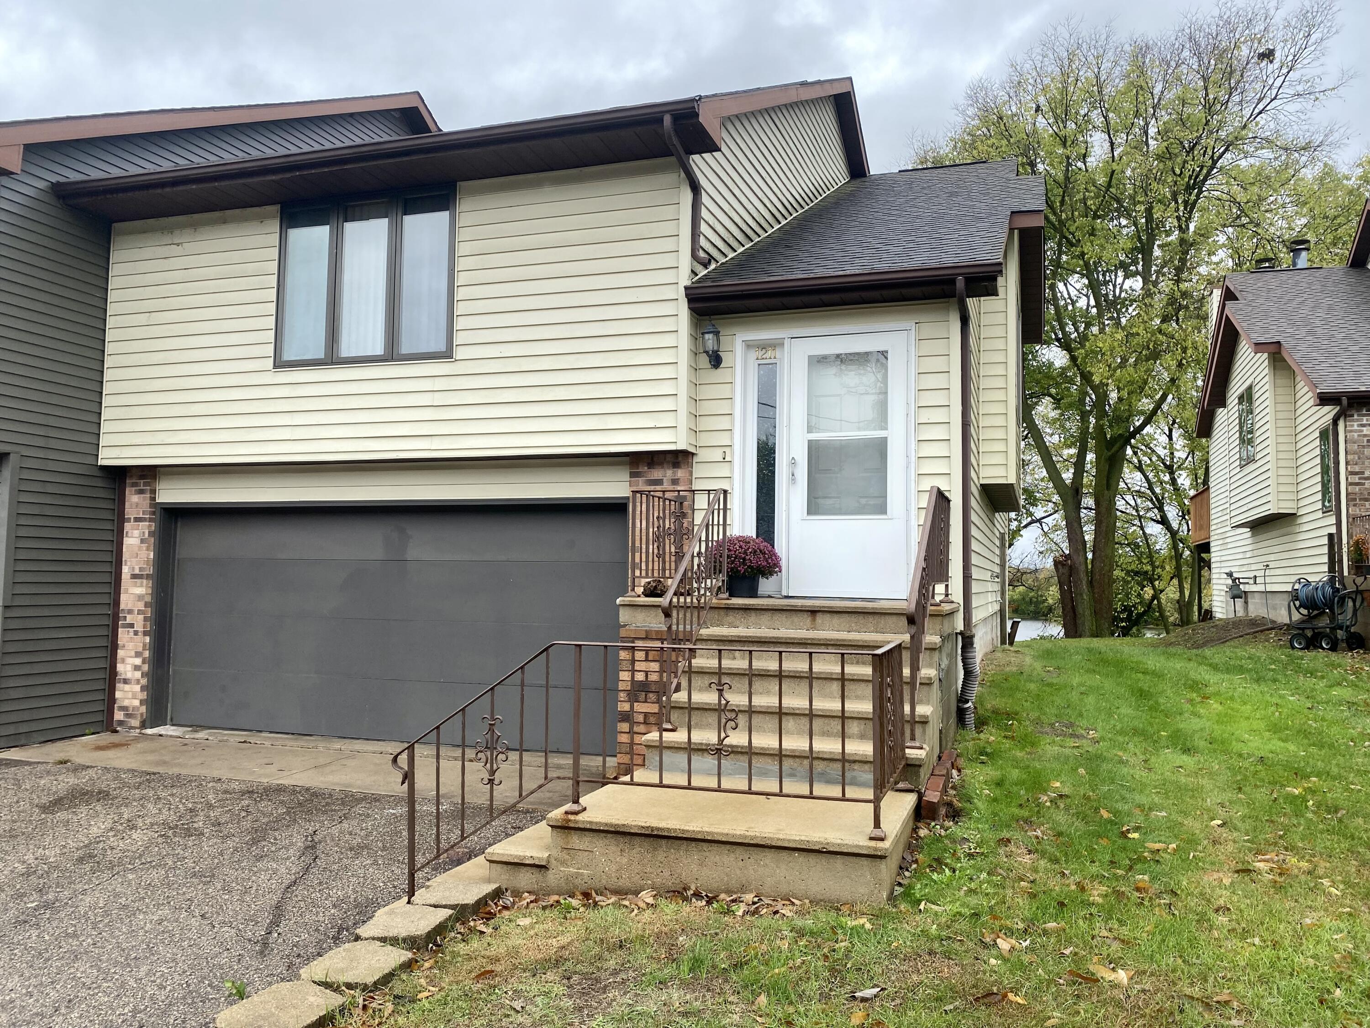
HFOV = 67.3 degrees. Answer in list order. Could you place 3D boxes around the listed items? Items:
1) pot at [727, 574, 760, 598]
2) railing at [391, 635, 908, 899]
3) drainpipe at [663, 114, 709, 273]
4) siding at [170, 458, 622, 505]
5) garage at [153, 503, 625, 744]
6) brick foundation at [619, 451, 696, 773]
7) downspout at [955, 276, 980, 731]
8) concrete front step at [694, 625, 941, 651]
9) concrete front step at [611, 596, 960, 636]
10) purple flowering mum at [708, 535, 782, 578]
[{"bbox_3d":[0.445,0.533,7.752,0.235,0.200,0.235,0,-4,17],"label":"pot"},{"bbox_3d":[-0.157,1.262,5.243,2.440,1.260,1.070,0,-4,17],"label":"railing"},{"bbox_3d":[0.015,-2.448,7.834,0.190,0.940,0.840,0,-4,17],"label":"drainpipe"},{"bbox_3d":[-2.747,-0.295,9.138,4.801,0.350,0.060,0,-4,17],"label":"siding"},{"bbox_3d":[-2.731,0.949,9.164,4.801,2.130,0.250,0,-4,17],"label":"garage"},{"bbox_3d":[-0.175,0.700,7.746,0.960,2.440,1.260,0,-4,17],"label":"brick foundation"},{"bbox_3d":[2.029,-0.034,7.424,0.150,3.260,0.750,0,-4,17],"label":"downspout"},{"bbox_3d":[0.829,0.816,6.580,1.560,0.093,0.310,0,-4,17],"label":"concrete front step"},{"bbox_3d":[0.778,0.720,7.389,2.218,0.165,1.230,0,-4,17],"label":"concrete front step"},{"bbox_3d":[0.449,0.327,7.764,0.550,0.339,0.528,0,-4,17],"label":"purple flowering mum"}]

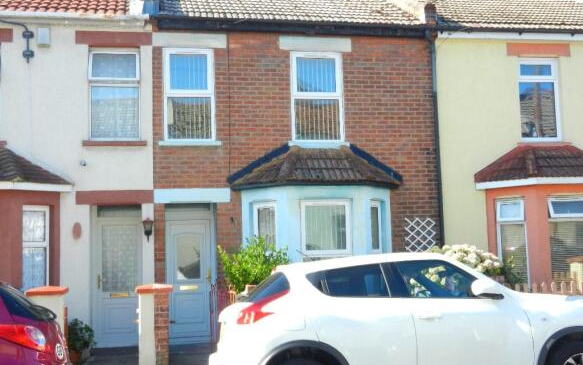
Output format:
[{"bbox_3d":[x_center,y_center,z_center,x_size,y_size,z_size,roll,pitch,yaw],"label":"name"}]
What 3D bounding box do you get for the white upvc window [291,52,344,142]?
[{"bbox_3d":[0.441,-1.423,10.844,0.770,1.436,0.080,-1,-5,-11],"label":"white upvc window"}]

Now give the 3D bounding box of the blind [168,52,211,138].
[{"bbox_3d":[-1.668,-1.405,10.454,0.702,1.435,0.080,-1,-5,-11],"label":"blind"}]

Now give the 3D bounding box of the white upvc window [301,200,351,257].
[{"bbox_3d":[0.541,0.705,9.837,0.788,0.858,0.080,-1,-5,-10],"label":"white upvc window"}]

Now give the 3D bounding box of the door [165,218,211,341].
[{"bbox_3d":[-1.617,1.560,10.097,0.680,1.935,0.090,-1,-5,-11],"label":"door"}]

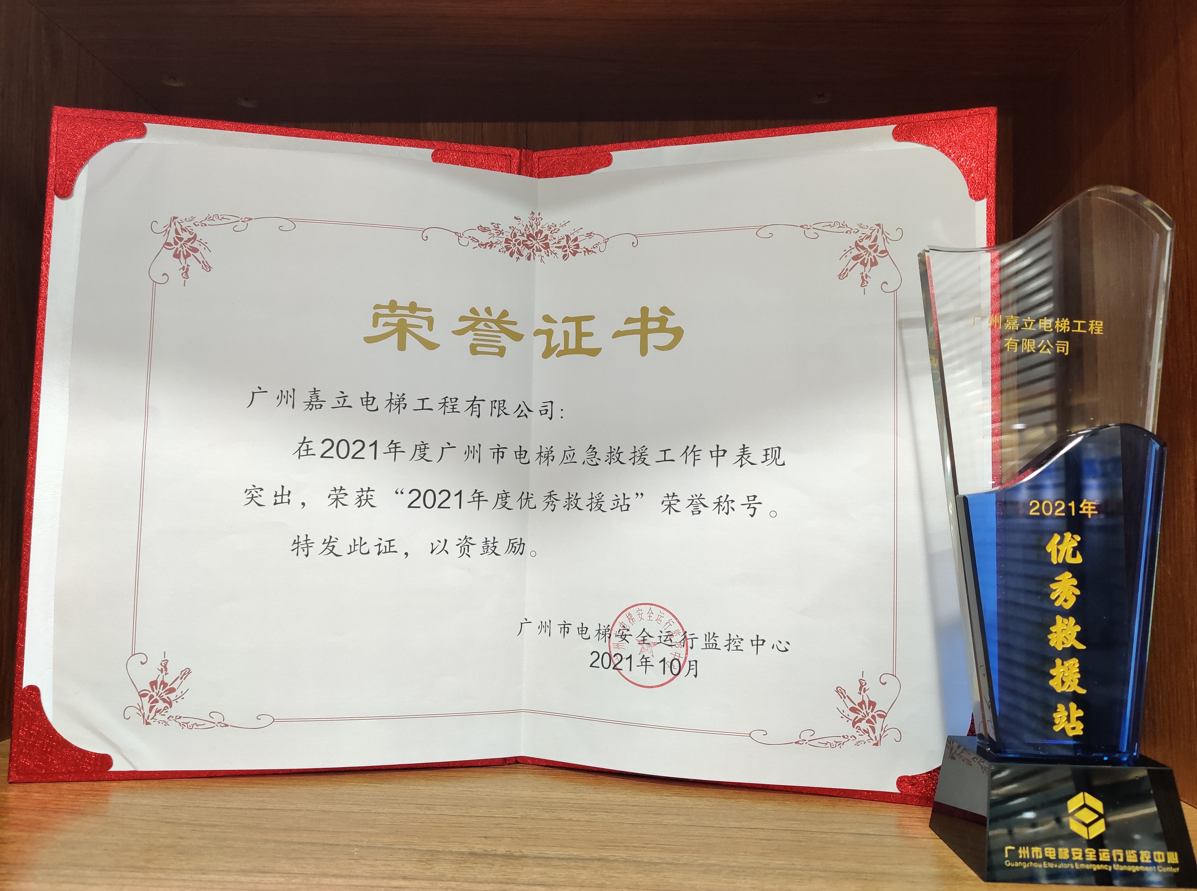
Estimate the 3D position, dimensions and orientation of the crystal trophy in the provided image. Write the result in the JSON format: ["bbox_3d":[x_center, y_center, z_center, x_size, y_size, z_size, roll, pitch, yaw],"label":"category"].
[{"bbox_3d":[0.175,0.025,0.359,0.097,0.258,0.055,1,-3,1],"label":"crystal trophy"}]

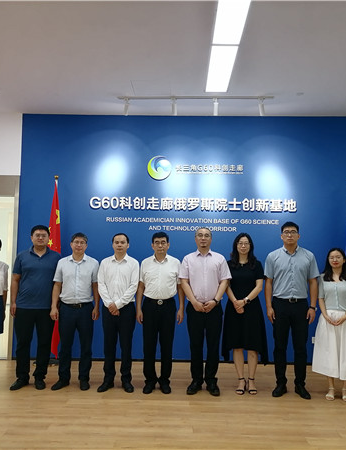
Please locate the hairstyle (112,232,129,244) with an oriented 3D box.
[{"bbox_3d":[-0.582,0.171,5.197,0.175,0.165,0.205,0,-4,10],"label":"hairstyle"}]

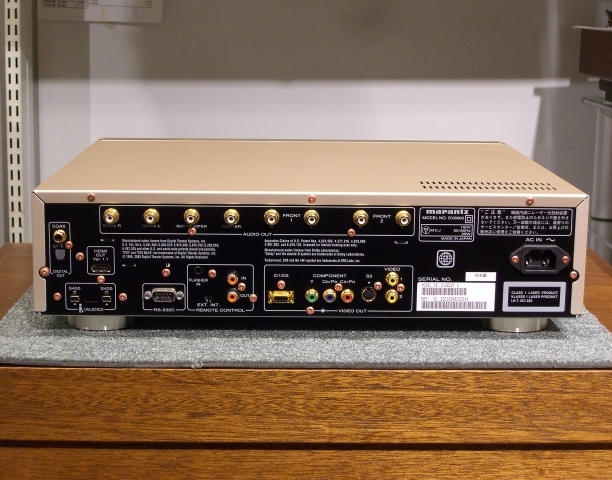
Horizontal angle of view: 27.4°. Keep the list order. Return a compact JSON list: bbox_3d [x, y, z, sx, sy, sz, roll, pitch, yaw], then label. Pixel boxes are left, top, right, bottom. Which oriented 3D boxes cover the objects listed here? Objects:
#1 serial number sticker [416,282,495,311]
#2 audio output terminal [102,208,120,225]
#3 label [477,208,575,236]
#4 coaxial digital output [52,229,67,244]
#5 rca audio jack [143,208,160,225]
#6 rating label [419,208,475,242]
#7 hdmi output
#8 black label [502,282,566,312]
[{"bbox_3d":[0.119,0.045,1.001,0.063,0.024,0.001,0,11,-1],"label":"serial number sticker"},{"bbox_3d":[-0.153,-0.018,0.986,0.012,0.012,0.011,0,11,-1],"label":"audio output terminal"},{"bbox_3d":[0.173,-0.014,0.991,0.075,0.022,0.001,0,11,-1],"label":"label"},{"bbox_3d":[-0.194,-0.002,0.988,0.010,0.010,0.010,0,11,-1],"label":"coaxial digital output"},{"bbox_3d":[-0.121,-0.018,0.979,0.013,0.013,0.011,0,11,-1],"label":"rca audio jack"},{"bbox_3d":[0.111,-0.012,0.990,0.044,0.027,0.001,0,11,-1],"label":"rating label"},{"bbox_3d":[-0.163,0.022,1.001,0.016,0.006,0.008,0,11,-1],"label":"hdmi output"},{"bbox_3d":[0.182,0.045,1.002,0.050,0.024,0.001,0,11,-1],"label":"black label"}]

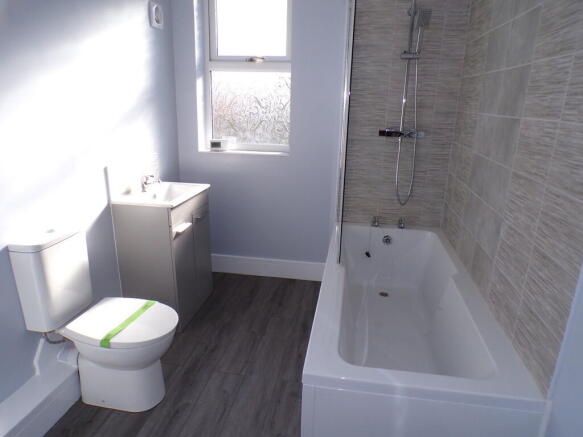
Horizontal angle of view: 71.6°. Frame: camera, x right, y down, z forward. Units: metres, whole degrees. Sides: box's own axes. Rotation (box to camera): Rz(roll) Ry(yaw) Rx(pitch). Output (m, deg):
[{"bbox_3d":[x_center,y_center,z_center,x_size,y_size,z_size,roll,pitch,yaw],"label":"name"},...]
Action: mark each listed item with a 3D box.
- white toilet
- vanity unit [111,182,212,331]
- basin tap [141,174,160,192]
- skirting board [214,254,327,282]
[{"bbox_3d":[-0.773,0.444,1.788,0.605,0.774,0.374,4,17,9],"label":"white toilet"},{"bbox_3d":[-0.766,0.213,2.574,0.358,0.770,0.587,4,17,9],"label":"vanity unit"},{"bbox_3d":[-0.856,-0.211,2.458,0.115,0.103,0.051,4,17,9],"label":"basin tap"},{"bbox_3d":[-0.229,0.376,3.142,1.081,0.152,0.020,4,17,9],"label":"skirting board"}]

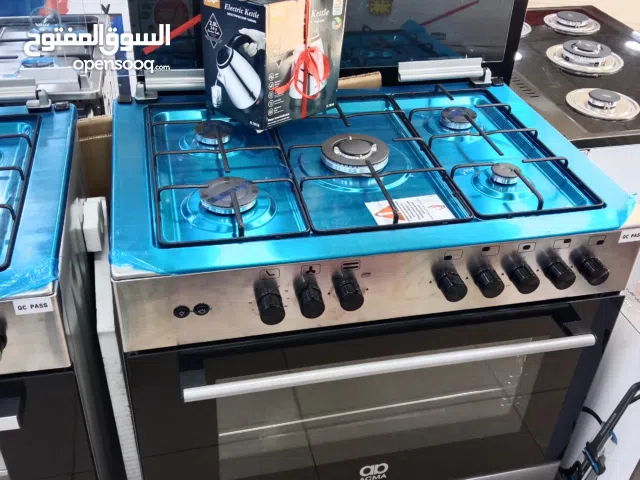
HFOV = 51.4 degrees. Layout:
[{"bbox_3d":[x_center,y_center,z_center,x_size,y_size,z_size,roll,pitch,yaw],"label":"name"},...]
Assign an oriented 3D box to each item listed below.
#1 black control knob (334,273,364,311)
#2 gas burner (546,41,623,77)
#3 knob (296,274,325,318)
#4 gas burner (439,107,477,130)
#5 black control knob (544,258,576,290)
[{"bbox_3d":[0.046,0.087,1.028,0.037,0.037,0.031,-5,37,-13],"label":"black control knob"},{"bbox_3d":[0.712,-0.496,1.781,0.205,0.034,0.205,-5,37,-13],"label":"gas burner"},{"bbox_3d":[-0.013,0.097,1.018,0.037,0.037,0.031,-5,37,-13],"label":"knob"},{"bbox_3d":[0.295,-0.258,1.414,0.077,0.022,0.077,-5,37,-13],"label":"gas burner"},{"bbox_3d":[0.406,0.059,1.117,0.037,0.037,0.031,-5,37,-13],"label":"black control knob"}]

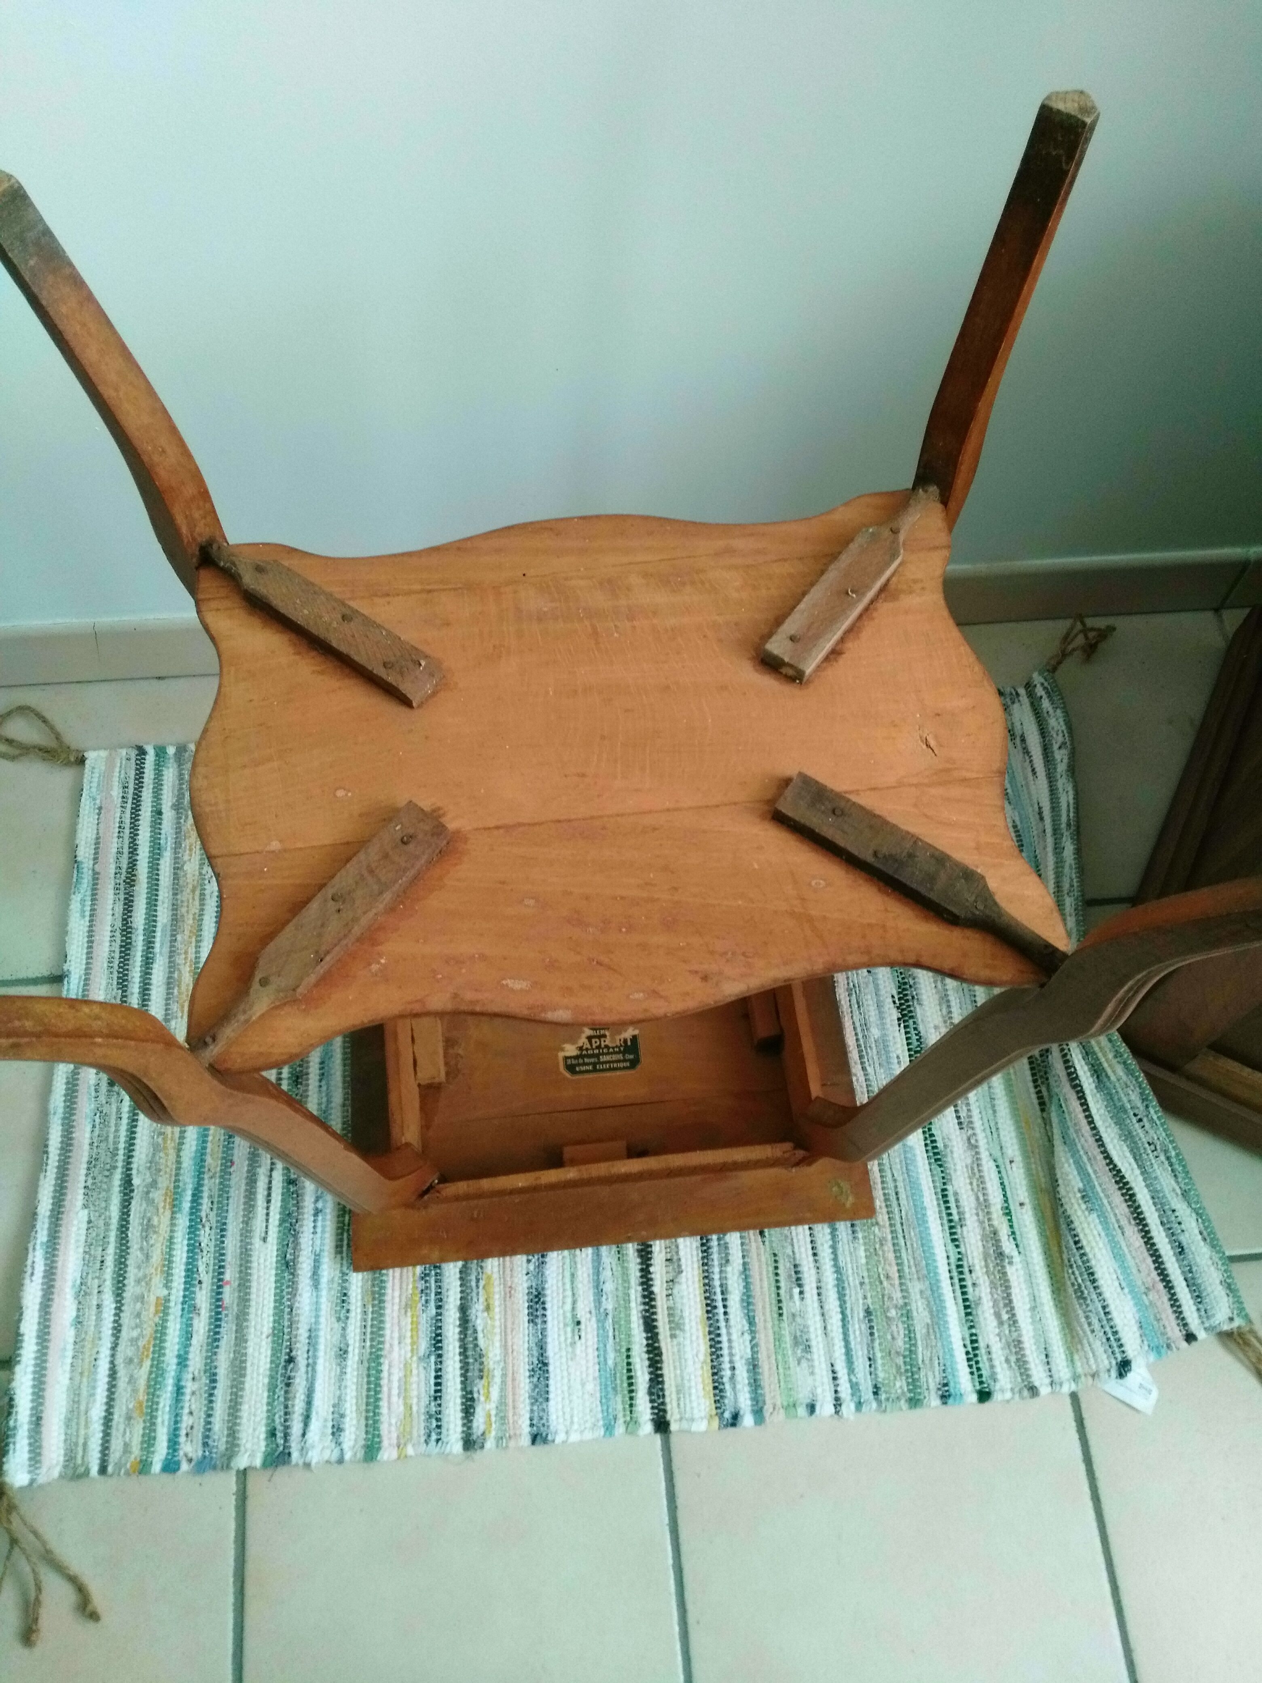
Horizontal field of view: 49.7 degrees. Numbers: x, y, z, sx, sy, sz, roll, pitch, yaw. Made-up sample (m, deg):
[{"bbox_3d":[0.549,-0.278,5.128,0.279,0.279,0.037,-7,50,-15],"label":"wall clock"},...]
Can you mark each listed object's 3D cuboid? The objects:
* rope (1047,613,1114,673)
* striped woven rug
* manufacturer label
[{"bbox_3d":[0.417,-0.185,1.274,0.088,0.022,0.049,-35,68,-17],"label":"rope"},{"bbox_3d":[-0.017,0.147,1.098,0.900,0.028,0.610,-4,63,-2],"label":"striped woven rug"},{"bbox_3d":[-0.025,0.162,1.081,0.065,0.002,0.045,-7,63,-4],"label":"manufacturer label"}]

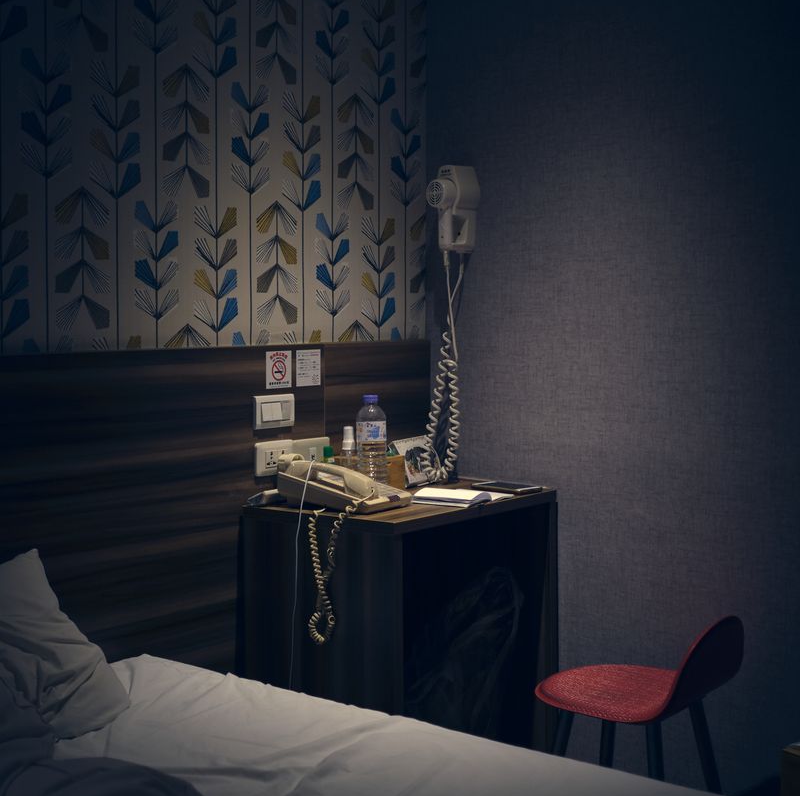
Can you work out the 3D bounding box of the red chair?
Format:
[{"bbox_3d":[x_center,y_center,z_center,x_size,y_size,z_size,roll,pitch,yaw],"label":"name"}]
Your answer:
[{"bbox_3d":[0.491,0.713,2.308,0.400,0.615,0.380,4,5,42],"label":"red chair"}]

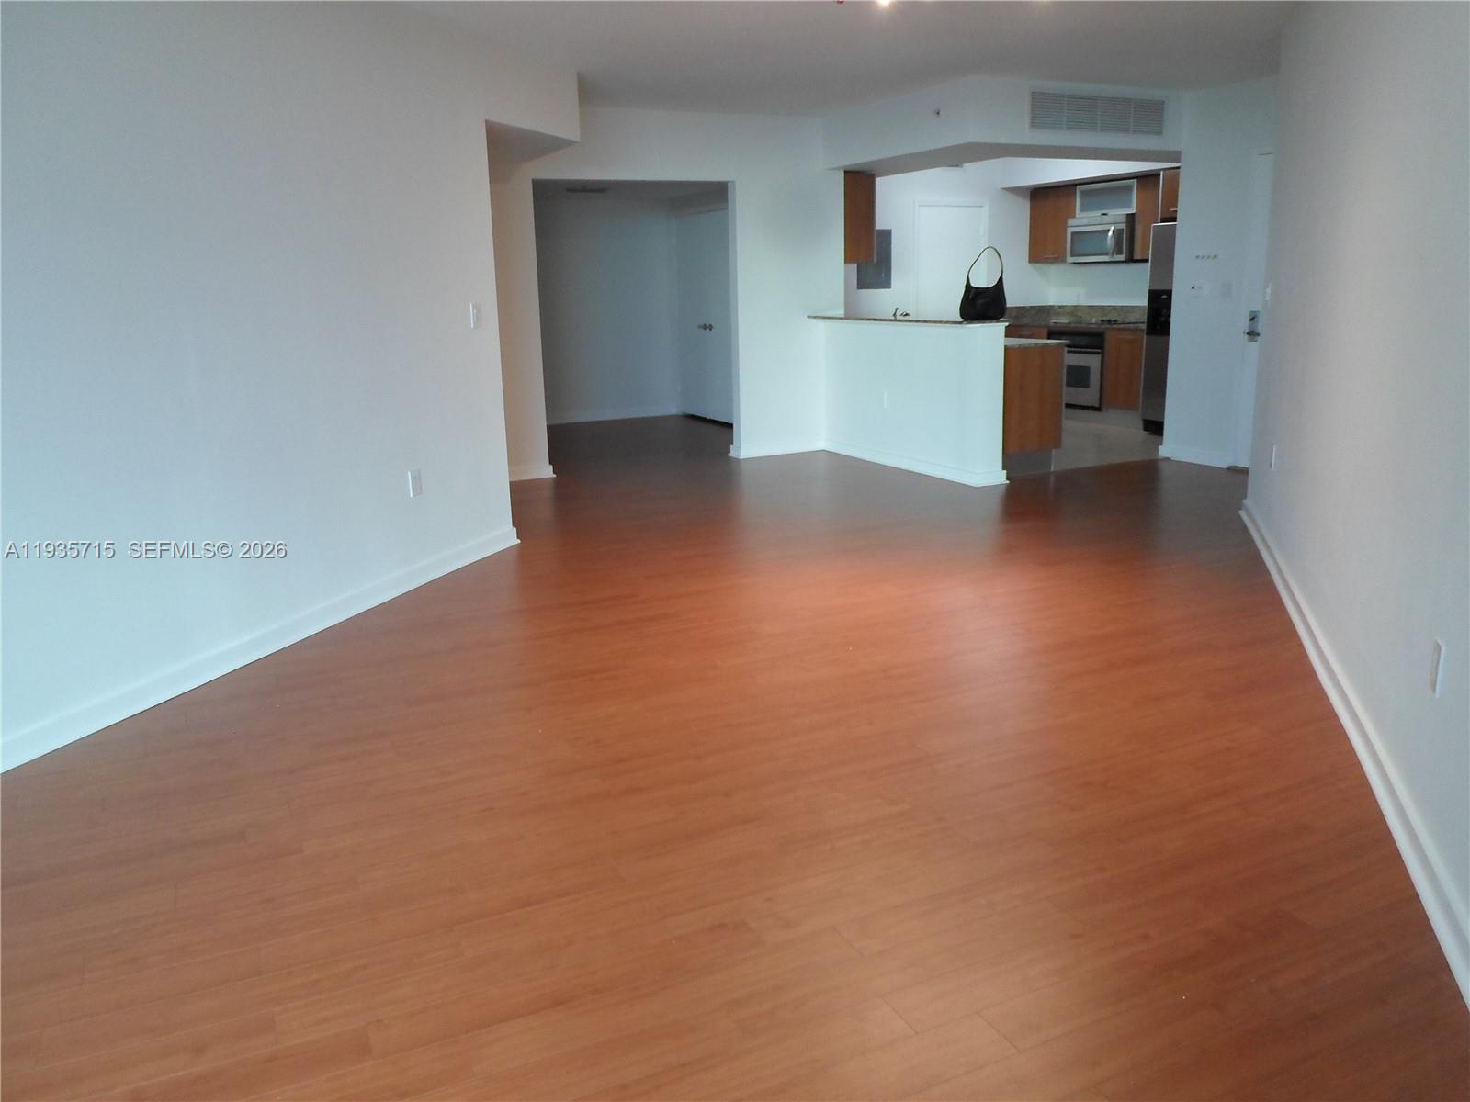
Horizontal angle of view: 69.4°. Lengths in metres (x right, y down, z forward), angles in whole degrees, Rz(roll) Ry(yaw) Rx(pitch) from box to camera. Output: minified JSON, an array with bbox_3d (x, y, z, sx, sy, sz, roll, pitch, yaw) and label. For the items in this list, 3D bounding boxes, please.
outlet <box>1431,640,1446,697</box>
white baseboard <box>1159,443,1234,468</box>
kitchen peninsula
[{"bbox_3d":[1.596,0.268,2.420,0.008,0.118,0.072,3,15,19],"label":"outlet"},{"bbox_3d":[3.312,-0.677,7.650,0.020,0.095,0.620,-8,16,-25],"label":"white baseboard"},{"bbox_3d":[1.487,-1.194,7.889,1.030,1.075,1.970,-8,16,-25],"label":"kitchen peninsula"}]

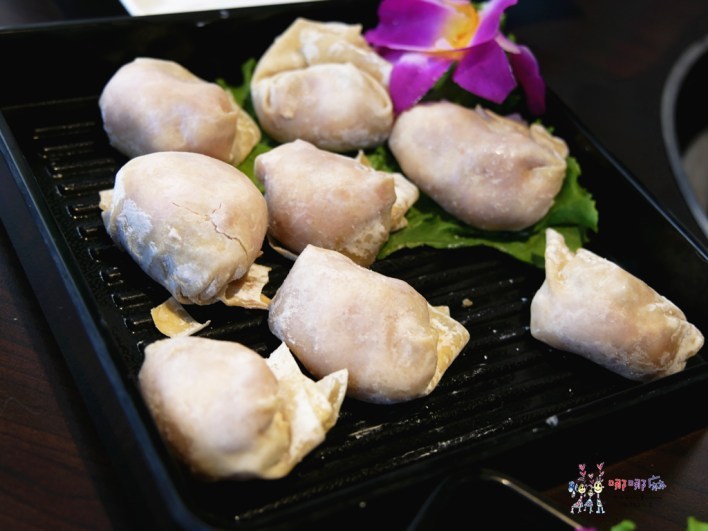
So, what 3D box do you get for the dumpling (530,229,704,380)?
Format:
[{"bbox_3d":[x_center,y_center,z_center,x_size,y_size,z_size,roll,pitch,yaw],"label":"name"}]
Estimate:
[{"bbox_3d":[0.077,0.014,0.319,0.058,0.033,0.034,29,44,12],"label":"dumpling"}]

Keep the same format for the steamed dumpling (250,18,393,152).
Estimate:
[{"bbox_3d":[-0.009,-0.057,0.358,0.050,0.033,0.040,2,45,-17],"label":"steamed dumpling"}]

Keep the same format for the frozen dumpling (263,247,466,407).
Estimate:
[{"bbox_3d":[0.004,0.019,0.290,0.058,0.032,0.037,29,44,12],"label":"frozen dumpling"}]

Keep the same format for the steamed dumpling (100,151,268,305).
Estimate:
[{"bbox_3d":[-0.046,-0.013,0.303,0.042,0.035,0.055,-26,58,-37],"label":"steamed dumpling"}]

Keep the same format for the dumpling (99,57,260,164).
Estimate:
[{"bbox_3d":[-0.055,-0.045,0.336,0.053,0.032,0.035,22,43,4],"label":"dumpling"}]

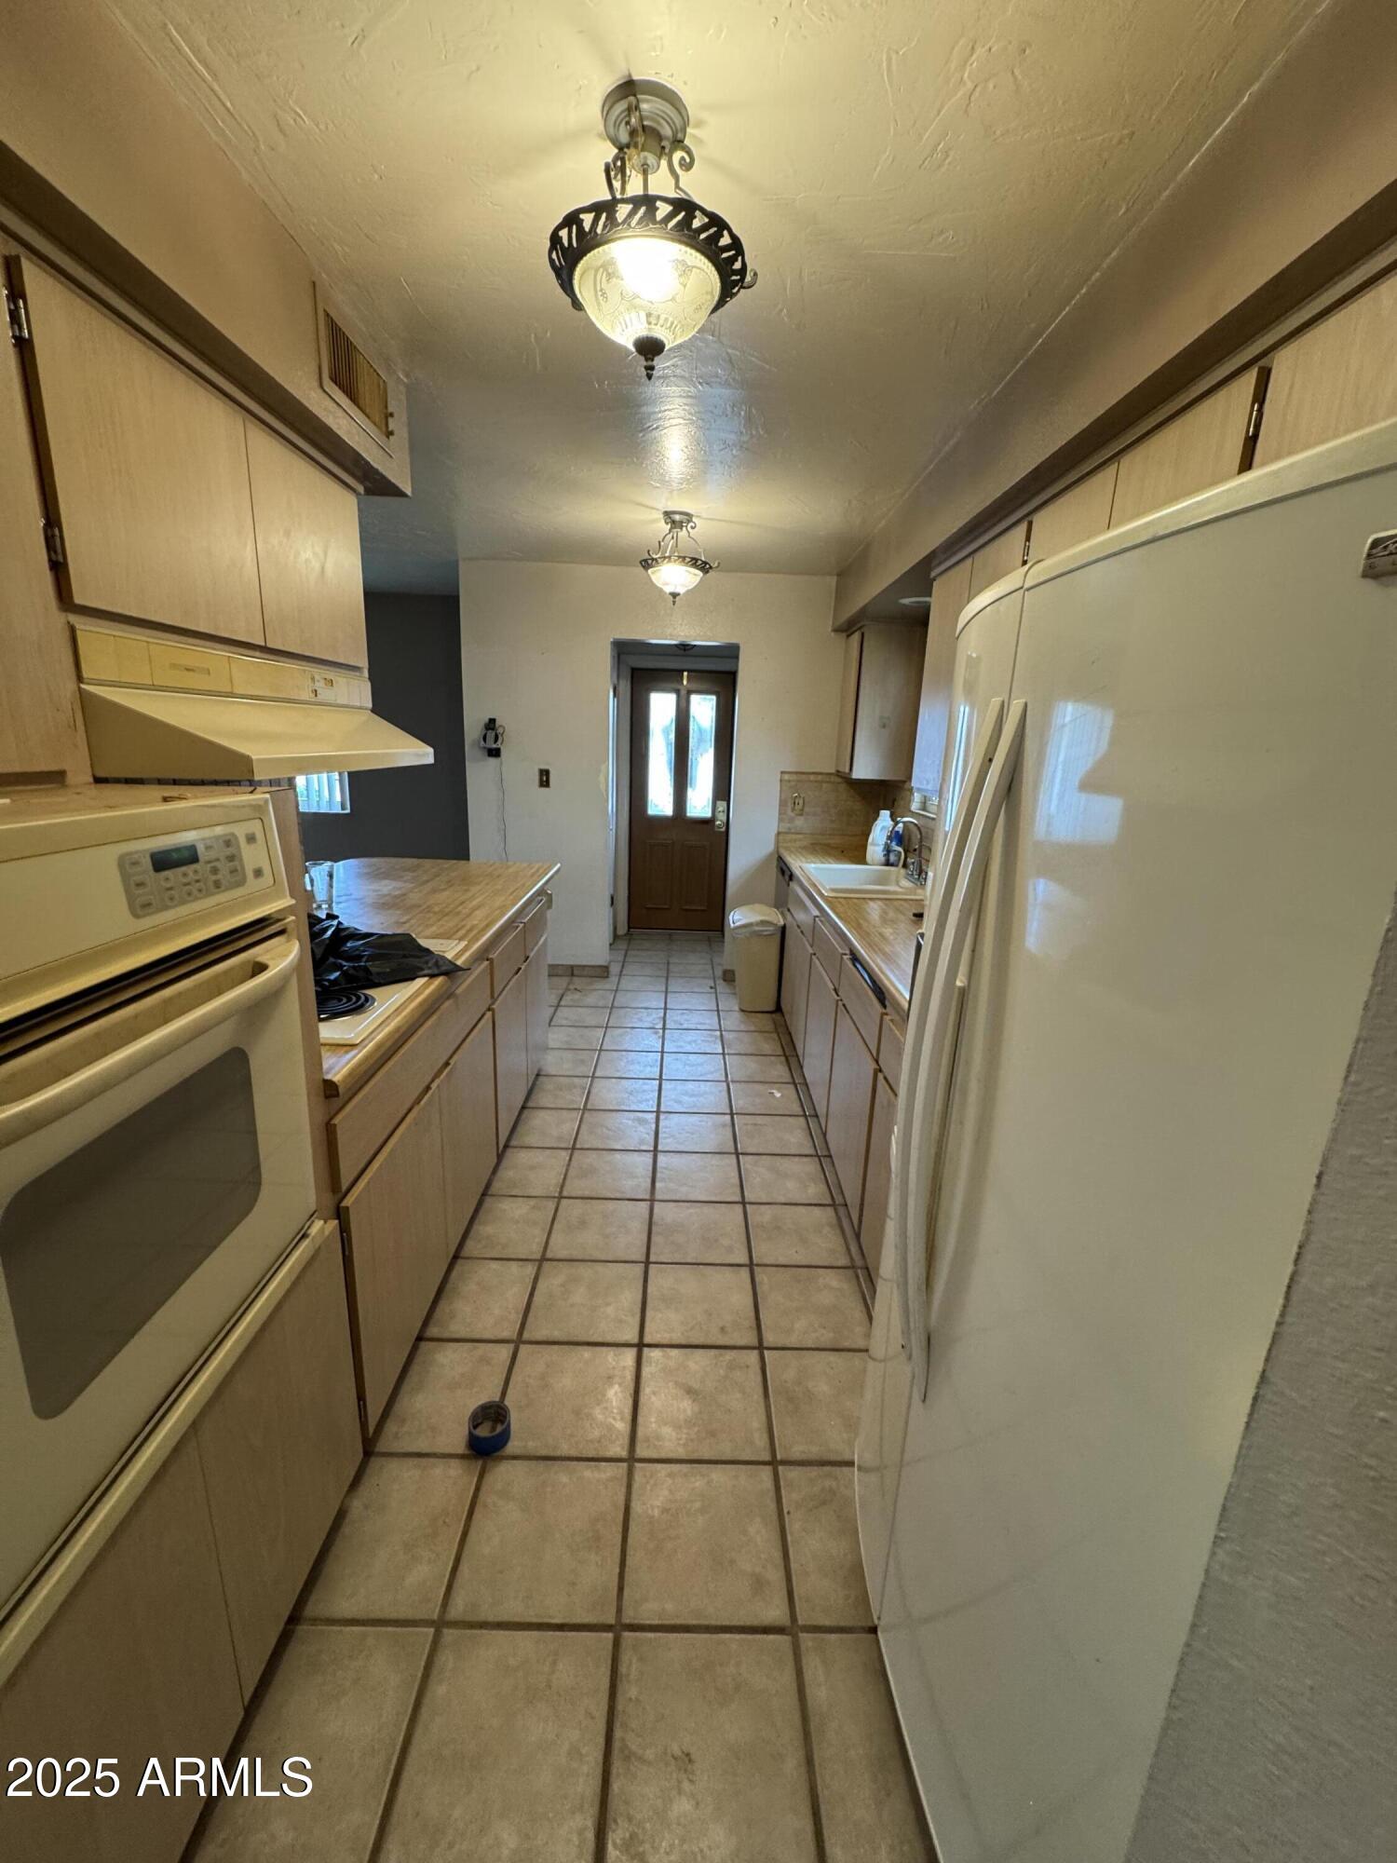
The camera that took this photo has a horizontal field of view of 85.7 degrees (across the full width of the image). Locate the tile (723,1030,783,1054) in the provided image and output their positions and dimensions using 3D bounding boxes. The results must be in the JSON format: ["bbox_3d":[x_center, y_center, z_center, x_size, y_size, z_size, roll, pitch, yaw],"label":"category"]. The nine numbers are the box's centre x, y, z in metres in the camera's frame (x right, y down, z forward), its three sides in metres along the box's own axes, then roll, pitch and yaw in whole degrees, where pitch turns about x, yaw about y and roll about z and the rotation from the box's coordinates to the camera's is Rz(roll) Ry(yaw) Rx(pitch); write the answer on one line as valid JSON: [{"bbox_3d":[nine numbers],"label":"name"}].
[{"bbox_3d":[0.288,0.586,3.944,0.302,0.010,0.305,2,14,-1],"label":"tile"}]

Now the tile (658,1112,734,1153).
[{"bbox_3d":[-0.010,0.802,2.993,0.303,0.011,0.306,2,14,-1],"label":"tile"}]

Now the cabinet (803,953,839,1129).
[{"bbox_3d":[0.773,0.447,3.087,0.560,0.551,0.582,2,14,-1],"label":"cabinet"}]

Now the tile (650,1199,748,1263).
[{"bbox_3d":[0.000,0.954,2.382,0.303,0.011,0.306,2,14,-1],"label":"tile"}]

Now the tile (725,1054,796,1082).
[{"bbox_3d":[0.290,0.660,3.600,0.298,0.012,0.300,2,14,-1],"label":"tile"}]

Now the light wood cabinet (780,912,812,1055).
[{"bbox_3d":[0.763,0.272,3.761,0.560,0.563,0.798,2,14,-1],"label":"light wood cabinet"}]

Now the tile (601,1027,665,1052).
[{"bbox_3d":[-0.337,0.567,3.929,0.302,0.010,0.305,2,14,-1],"label":"tile"}]

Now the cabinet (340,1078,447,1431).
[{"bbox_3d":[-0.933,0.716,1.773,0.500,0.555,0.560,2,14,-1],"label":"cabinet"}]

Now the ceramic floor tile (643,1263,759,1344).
[{"bbox_3d":[0.004,1.020,2.061,0.296,0.010,0.301,2,14,-1],"label":"ceramic floor tile"}]

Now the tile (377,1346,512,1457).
[{"bbox_3d":[-0.609,1.082,1.754,0.298,0.012,0.300,2,14,-1],"label":"tile"}]

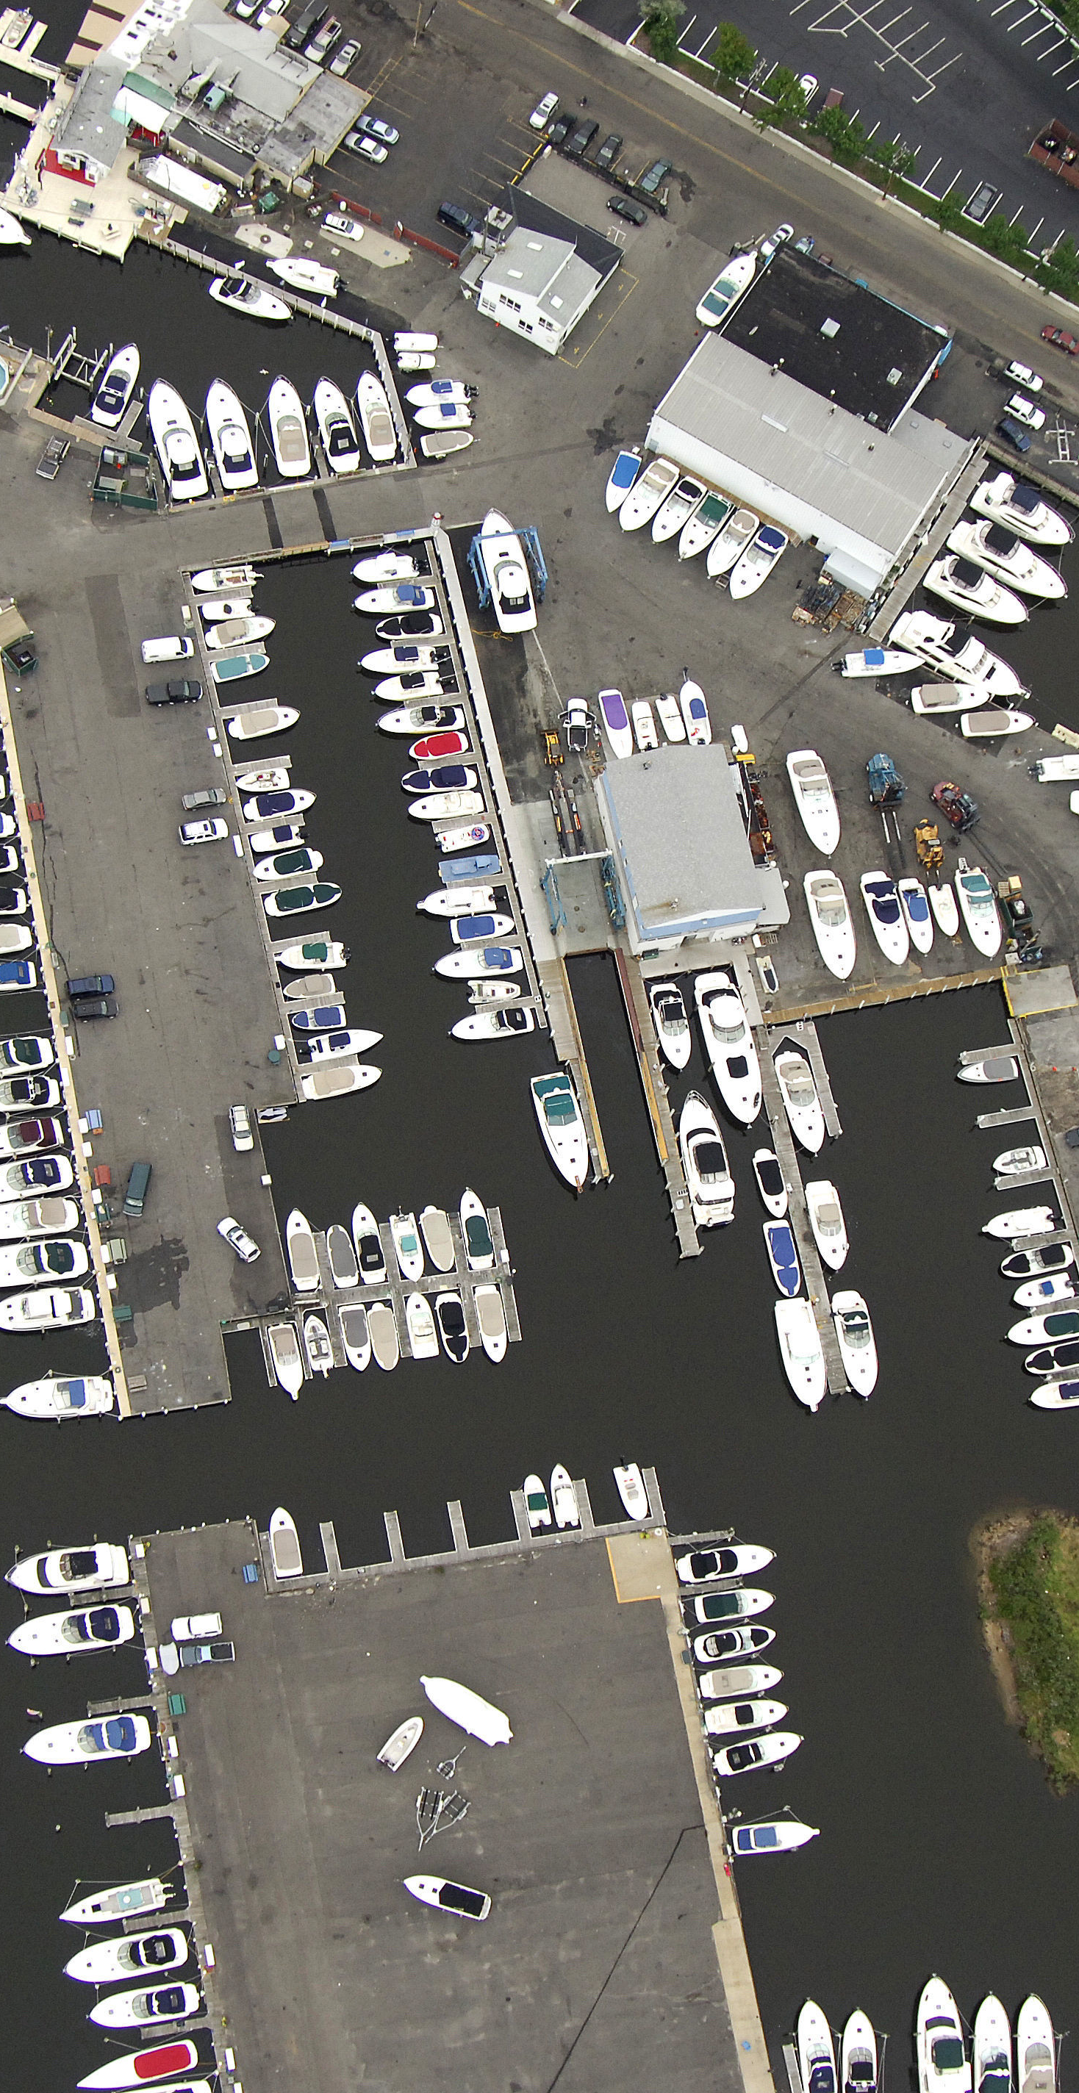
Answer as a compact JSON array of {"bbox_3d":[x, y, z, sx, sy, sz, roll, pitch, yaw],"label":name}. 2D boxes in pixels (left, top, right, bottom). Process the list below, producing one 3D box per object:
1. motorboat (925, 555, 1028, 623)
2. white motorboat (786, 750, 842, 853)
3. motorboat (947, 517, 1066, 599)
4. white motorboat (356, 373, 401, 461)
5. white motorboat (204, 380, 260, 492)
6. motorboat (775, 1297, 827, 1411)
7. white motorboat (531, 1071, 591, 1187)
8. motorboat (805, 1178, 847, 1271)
[{"bbox_3d":[48.720,-50.160,347.800,11.600,3.710,3.810,27,70,2],"label":"motorboat"},{"bbox_3d":[30.160,-26.200,341.720,4.240,3.700,12.680,-10,74,-9],"label":"white motorboat"},{"bbox_3d":[52.050,-53.665,346.189,14.280,5.200,4.500,35,70,7],"label":"motorboat"},{"bbox_3d":[-17.870,-69.520,346.330,3.410,2.810,11.010,-10,73,-10],"label":"white motorboat"},{"bbox_3d":[-33.545,-66.901,341.267,4.400,4.500,13.150,-11,72,-11],"label":"white motorboat"},{"bbox_3d":[26.700,31.140,317.690,3.910,3.210,11.810,-7,72,-10],"label":"motorboat"},{"bbox_3d":[2.430,9.030,328.490,4.240,3.300,12.890,-13,75,-10],"label":"white motorboat"},{"bbox_3d":[29.416,17.990,318.127,3.300,2.900,9.834,-6,71,-9],"label":"motorboat"}]

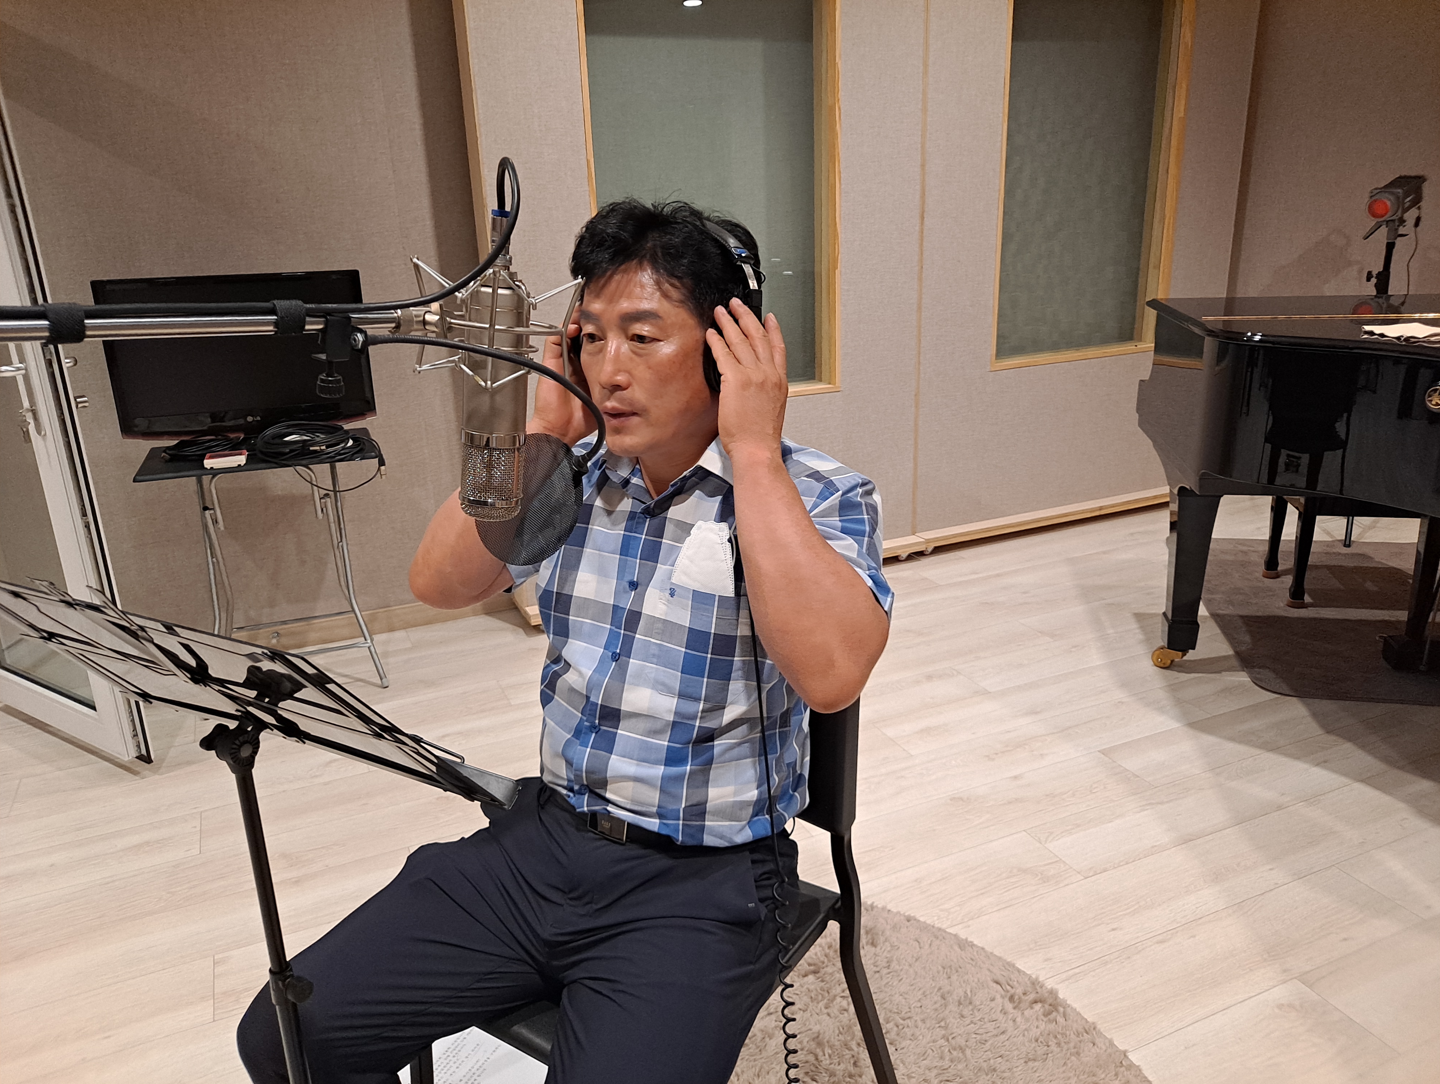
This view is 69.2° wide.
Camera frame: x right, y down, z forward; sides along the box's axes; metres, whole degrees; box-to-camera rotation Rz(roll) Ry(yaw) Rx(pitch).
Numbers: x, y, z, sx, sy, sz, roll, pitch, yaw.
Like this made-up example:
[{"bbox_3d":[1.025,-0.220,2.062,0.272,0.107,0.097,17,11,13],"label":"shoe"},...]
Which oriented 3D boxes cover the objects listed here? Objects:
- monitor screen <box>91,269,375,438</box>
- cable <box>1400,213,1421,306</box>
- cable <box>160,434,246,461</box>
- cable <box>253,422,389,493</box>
[{"bbox_3d":[-1.295,-0.511,2.838,0.645,0.419,0.065,-9,20,-19],"label":"monitor screen"},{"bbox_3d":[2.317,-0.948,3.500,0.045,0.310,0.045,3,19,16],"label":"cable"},{"bbox_3d":[-1.386,-0.253,2.812,0.208,0.052,0.130,-7,19,-15],"label":"cable"},{"bbox_3d":[-1.078,-0.232,2.819,0.333,0.163,0.200,-7,19,-15],"label":"cable"}]

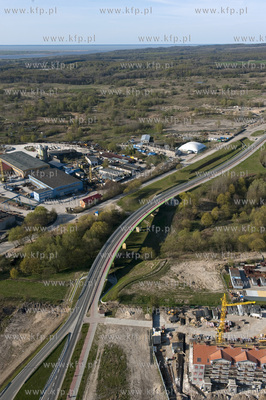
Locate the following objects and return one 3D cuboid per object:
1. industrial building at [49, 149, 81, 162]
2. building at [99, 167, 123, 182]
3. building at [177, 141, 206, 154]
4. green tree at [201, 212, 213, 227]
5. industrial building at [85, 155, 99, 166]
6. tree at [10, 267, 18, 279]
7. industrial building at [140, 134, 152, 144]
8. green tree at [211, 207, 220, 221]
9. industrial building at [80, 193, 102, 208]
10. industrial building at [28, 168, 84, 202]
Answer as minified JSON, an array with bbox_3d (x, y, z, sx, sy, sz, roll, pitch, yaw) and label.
[{"bbox_3d":[-86.737,-55.603,478.939,38.000,8.500,15.000,-2,23,-4],"label":"industrial building"},{"bbox_3d":[-24.392,-27.725,416.075,27.000,5.200,14.500,16,28,33],"label":"building"},{"bbox_3d":[82.479,-74.129,519.796,27.500,9.500,41.000,12,26,27],"label":"building"},{"bbox_3d":[59.071,15.672,303.392,9.162,11.666,9.162,0,23,0],"label":"green tree"},{"bbox_3d":[-53.489,-51.428,490.757,9.500,5.300,25.000,-10,25,-22],"label":"industrial building"},{"bbox_3d":[-74.650,45.672,237.810,4.788,8.329,4.788,0,23,0],"label":"tree"},{"bbox_3d":[20.564,-96.998,597.610,12.000,6.000,30.000,3,23,7],"label":"industrial building"},{"bbox_3d":[72.332,12.219,330.100,7.200,11.300,7.200,0,23,0],"label":"green tree"},{"bbox_3d":[-38.249,0.295,347.305,7.400,6.900,20.400,20,30,39],"label":"industrial building"},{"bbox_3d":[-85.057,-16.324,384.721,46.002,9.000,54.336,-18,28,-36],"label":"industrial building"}]

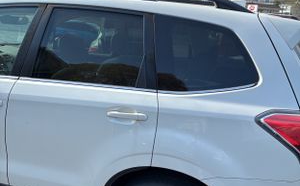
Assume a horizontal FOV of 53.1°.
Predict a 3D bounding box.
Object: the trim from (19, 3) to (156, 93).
[{"bbox_3d":[-0.329,-0.259,1.701,0.860,0.465,0.070,8,-5,17],"label":"trim"}]

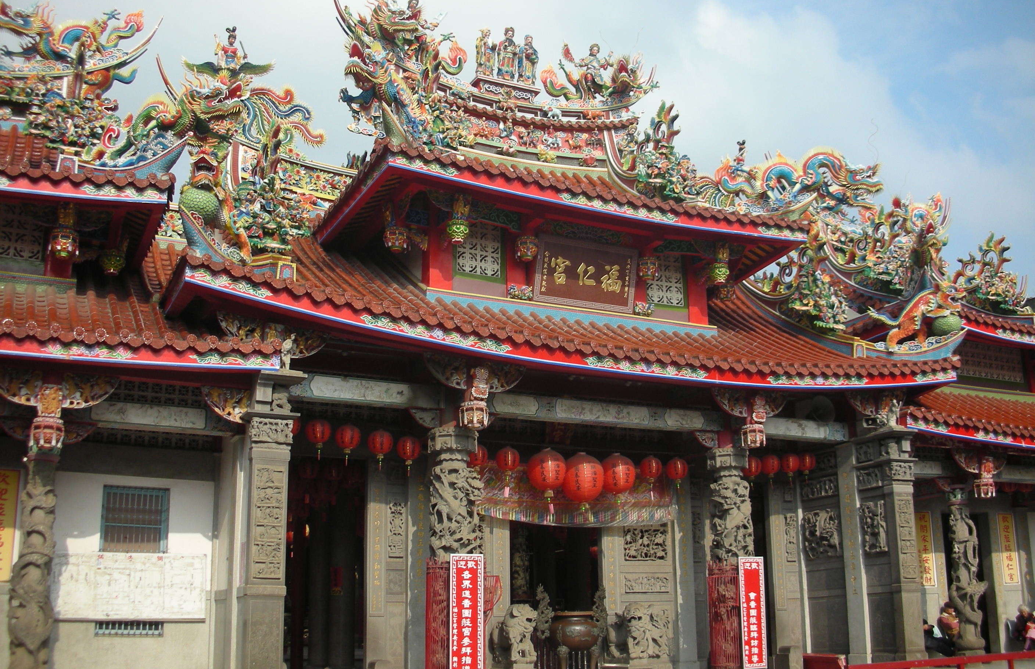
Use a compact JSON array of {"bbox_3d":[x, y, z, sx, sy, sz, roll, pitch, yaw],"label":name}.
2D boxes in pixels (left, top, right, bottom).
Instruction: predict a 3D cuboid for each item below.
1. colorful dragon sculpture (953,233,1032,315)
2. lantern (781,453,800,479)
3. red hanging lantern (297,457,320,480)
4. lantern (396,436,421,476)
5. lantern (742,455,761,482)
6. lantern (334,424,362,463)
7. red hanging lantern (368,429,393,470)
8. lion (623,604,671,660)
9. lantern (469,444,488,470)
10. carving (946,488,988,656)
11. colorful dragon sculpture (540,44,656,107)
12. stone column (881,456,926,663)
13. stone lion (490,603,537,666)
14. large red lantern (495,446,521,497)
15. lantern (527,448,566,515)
[{"bbox_3d":[11.291,-1.443,24.826,1.044,1.949,1.160,7,-17,-25],"label":"colorful dragon sculpture"},{"bbox_3d":[4.901,2.357,18.780,0.354,0.478,0.354,7,-17,-25],"label":"lantern"},{"bbox_3d":[-3.452,2.232,17.348,0.360,0.380,0.360,7,-15,-29],"label":"red hanging lantern"},{"bbox_3d":[-1.588,1.778,15.341,0.355,0.600,0.355,-1,-14,0],"label":"lantern"},{"bbox_3d":[4.084,2.331,18.225,0.350,0.430,0.350,-1,-14,0],"label":"lantern"},{"bbox_3d":[-2.327,1.494,14.376,0.360,0.510,0.360,0,-13,0],"label":"lantern"},{"bbox_3d":[-2.013,1.690,15.360,0.365,0.603,0.365,-1,-15,0],"label":"red hanging lantern"},{"bbox_3d":[2.010,4.750,16.729,0.620,0.950,0.750,7,-15,-29],"label":"lion"},{"bbox_3d":[-0.603,1.793,15.313,0.350,0.400,0.350,0,-13,0],"label":"lantern"},{"bbox_3d":[8.217,4.348,19.109,0.620,2.800,0.600,7,-16,-27],"label":"carving"},{"bbox_3d":[1.621,-5.205,21.085,2.550,0.980,0.600,7,-15,-29],"label":"colorful dragon sculpture"},{"bbox_3d":[6.555,3.933,17.919,0.530,3.620,0.500,7,-15,-29],"label":"stone column"},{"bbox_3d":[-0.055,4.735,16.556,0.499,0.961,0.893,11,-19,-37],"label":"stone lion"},{"bbox_3d":[-0.144,2.117,16.162,0.370,0.790,0.370,-1,-14,0],"label":"large red lantern"},{"bbox_3d":[0.465,2.310,16.471,0.600,1.000,0.600,-1,-14,0],"label":"lantern"}]

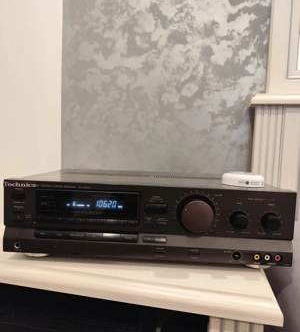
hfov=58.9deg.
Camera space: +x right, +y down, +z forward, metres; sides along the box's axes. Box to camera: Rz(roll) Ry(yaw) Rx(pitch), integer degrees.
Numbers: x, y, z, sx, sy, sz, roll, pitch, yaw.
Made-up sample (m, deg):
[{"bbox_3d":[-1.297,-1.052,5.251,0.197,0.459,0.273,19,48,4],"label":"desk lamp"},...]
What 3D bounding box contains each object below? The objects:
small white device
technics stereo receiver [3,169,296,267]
[{"bbox_3d":[0.159,0.022,0.459,0.075,0.022,0.075,2,3,2],"label":"small white device"},{"bbox_3d":[-0.001,0.085,0.540,0.430,0.124,0.314,2,3,2],"label":"technics stereo receiver"}]

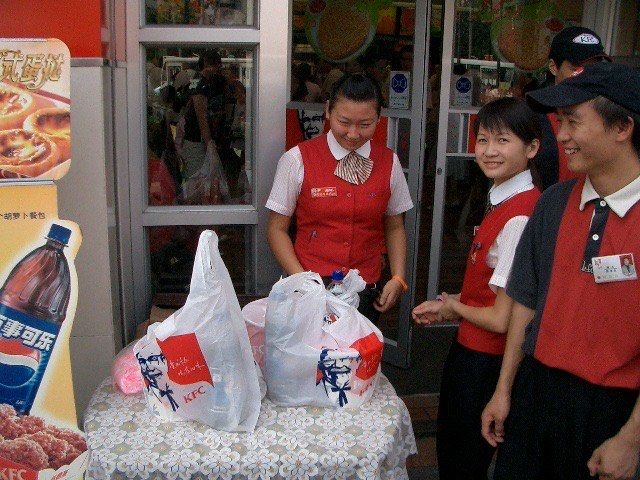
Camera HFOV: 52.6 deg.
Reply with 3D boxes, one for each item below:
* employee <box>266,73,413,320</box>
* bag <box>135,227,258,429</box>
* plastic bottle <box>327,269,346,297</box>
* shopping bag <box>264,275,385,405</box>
[{"bbox_3d":[0.060,0.253,2.227,0.480,1.605,0.330,1,13,-3],"label":"employee"},{"bbox_3d":[-0.289,0.192,1.555,0.285,0.440,0.230,5,13,18],"label":"bag"},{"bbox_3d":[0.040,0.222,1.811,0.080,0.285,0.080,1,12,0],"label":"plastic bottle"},{"bbox_3d":[0.010,0.231,1.695,0.310,0.315,0.260,-5,14,-27],"label":"shopping bag"}]

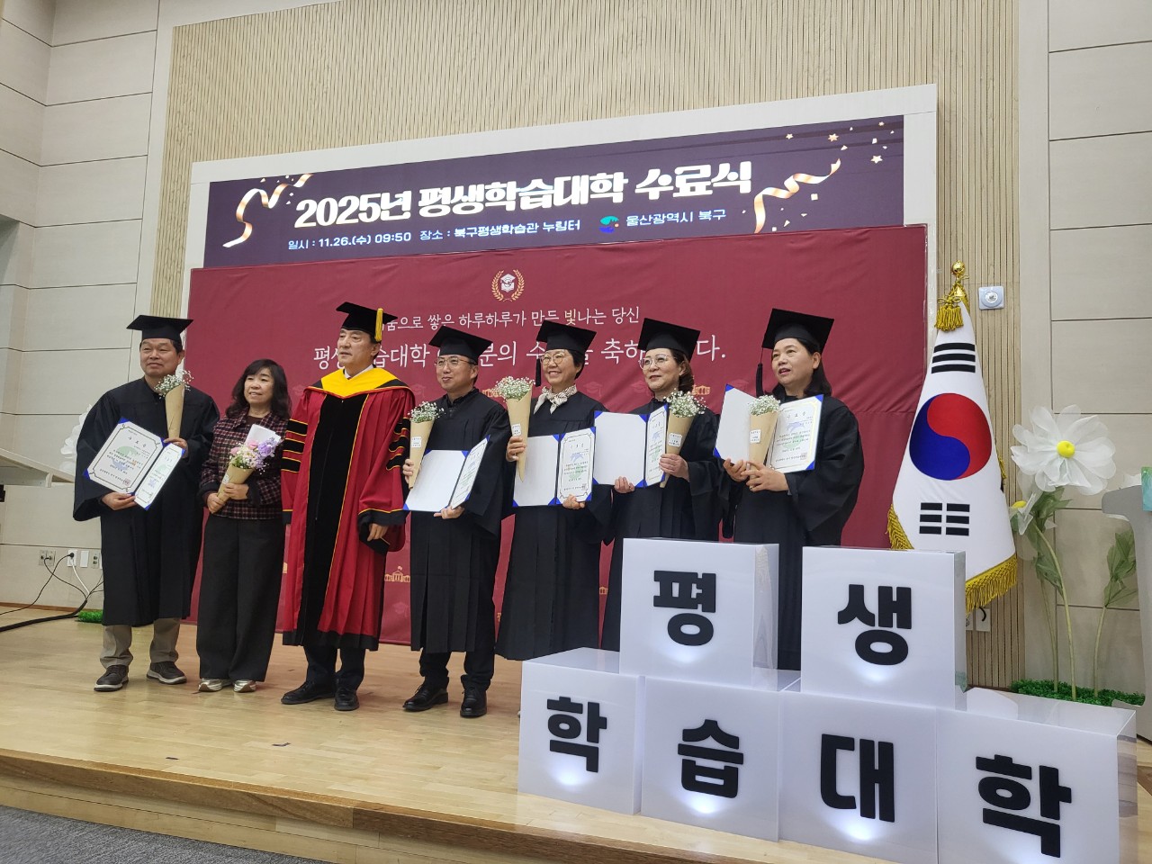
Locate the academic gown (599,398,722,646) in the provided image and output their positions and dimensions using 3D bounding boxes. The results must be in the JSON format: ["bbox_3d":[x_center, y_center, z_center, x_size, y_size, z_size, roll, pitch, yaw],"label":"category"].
[{"bbox_3d":[0.367,0.413,3.655,0.540,1.126,0.430,1,-5,15],"label":"academic gown"}]

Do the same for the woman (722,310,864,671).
[{"bbox_3d":[0.869,0.366,3.450,0.570,1.736,0.460,-2,-7,40],"label":"woman"}]

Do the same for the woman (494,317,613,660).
[{"bbox_3d":[-0.104,0.360,3.786,0.510,1.724,0.430,1,-5,10],"label":"woman"}]

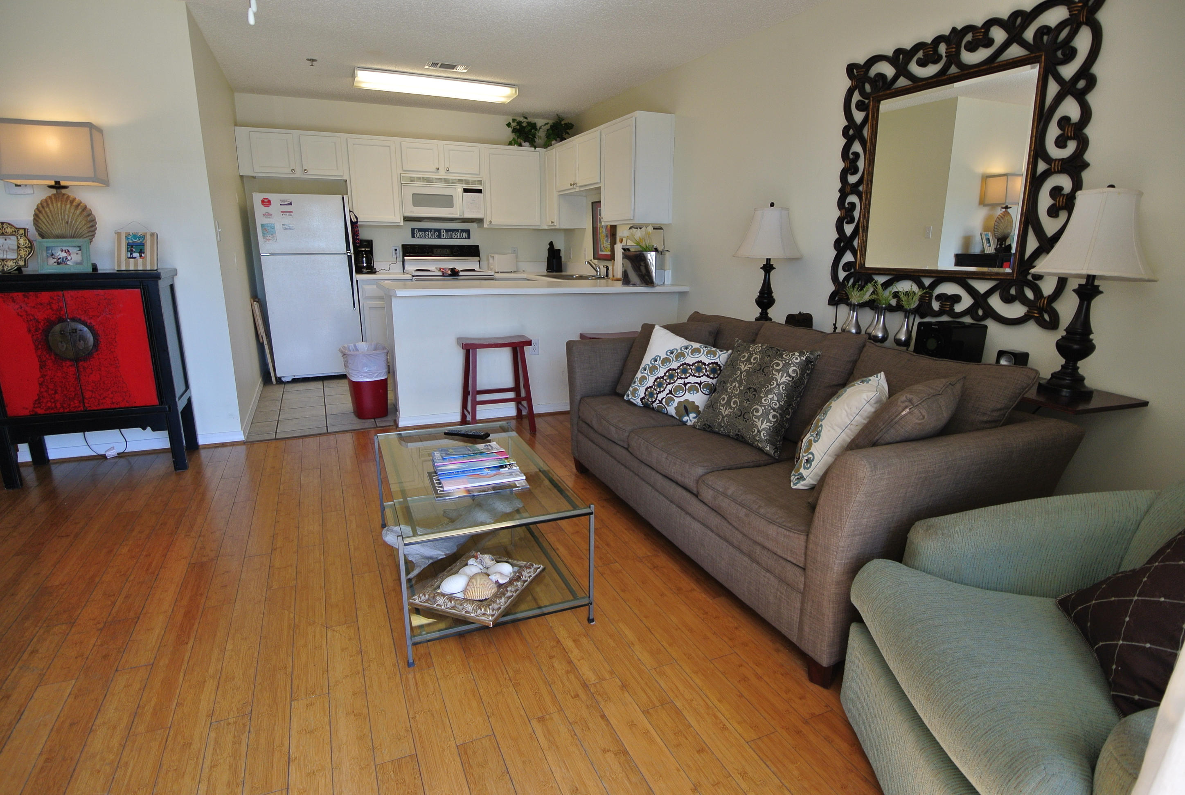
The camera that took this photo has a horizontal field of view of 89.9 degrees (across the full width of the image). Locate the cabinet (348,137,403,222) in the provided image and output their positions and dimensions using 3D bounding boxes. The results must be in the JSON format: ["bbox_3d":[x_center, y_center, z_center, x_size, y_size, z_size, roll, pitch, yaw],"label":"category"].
[{"bbox_3d":[-2.020,-1.988,5.466,0.455,0.770,0.325,-6,15,-24],"label":"cabinet"}]

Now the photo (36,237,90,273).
[{"bbox_3d":[-2.563,-0.691,2.896,0.200,0.170,0.035,-6,-2,-24],"label":"photo"}]

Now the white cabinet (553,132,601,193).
[{"bbox_3d":[0.007,-2.094,5.339,0.328,0.457,0.960,-6,15,-24],"label":"white cabinet"}]

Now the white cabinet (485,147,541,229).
[{"bbox_3d":[-0.846,-2.155,6.123,0.600,0.778,0.315,-6,16,-24],"label":"white cabinet"}]

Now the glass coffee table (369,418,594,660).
[{"bbox_3d":[-0.458,0.455,2.244,0.605,0.430,0.985,-5,16,-22],"label":"glass coffee table"}]

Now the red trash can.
[{"bbox_3d":[-1.597,-0.114,4.208,0.290,0.460,0.370,-6,15,-24],"label":"red trash can"}]

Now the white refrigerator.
[{"bbox_3d":[-2.541,-0.990,5.380,0.700,1.575,0.710,-6,16,-24],"label":"white refrigerator"}]

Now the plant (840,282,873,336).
[{"bbox_3d":[1.305,-0.433,2.933,0.130,0.270,0.140,-6,15,-24],"label":"plant"}]

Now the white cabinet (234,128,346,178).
[{"bbox_3d":[-2.648,-2.149,5.276,0.855,0.392,0.315,-6,16,-24],"label":"white cabinet"}]

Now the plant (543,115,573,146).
[{"bbox_3d":[-0.337,-2.642,5.963,0.330,0.300,0.290,-6,15,-24],"label":"plant"}]

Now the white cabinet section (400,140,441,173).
[{"bbox_3d":[-1.662,-2.276,5.667,0.365,0.280,0.325,-6,16,-24],"label":"white cabinet section"}]

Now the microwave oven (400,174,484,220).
[{"bbox_3d":[-1.486,-1.938,5.832,0.770,0.400,0.400,-6,16,-24],"label":"microwave oven"}]

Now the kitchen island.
[{"bbox_3d":[-0.444,-0.401,4.507,2.130,0.900,0.930,-6,15,-24],"label":"kitchen island"}]

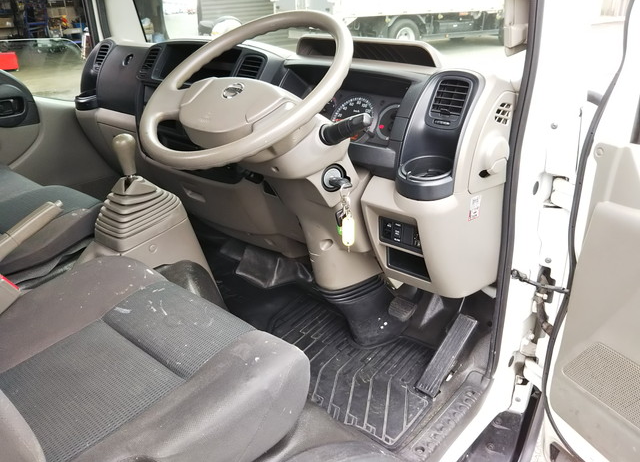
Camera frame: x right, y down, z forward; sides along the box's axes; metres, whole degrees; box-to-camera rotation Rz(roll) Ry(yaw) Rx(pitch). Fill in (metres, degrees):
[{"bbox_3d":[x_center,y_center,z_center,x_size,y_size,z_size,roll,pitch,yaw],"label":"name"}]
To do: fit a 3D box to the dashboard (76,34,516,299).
[{"bbox_3d":[-0.158,-0.286,1.515,1.475,0.480,0.465,19,29,37],"label":"dashboard"}]

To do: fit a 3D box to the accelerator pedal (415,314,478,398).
[{"bbox_3d":[0.318,0.311,1.365,0.053,0.032,0.217,21,69,41],"label":"accelerator pedal"}]

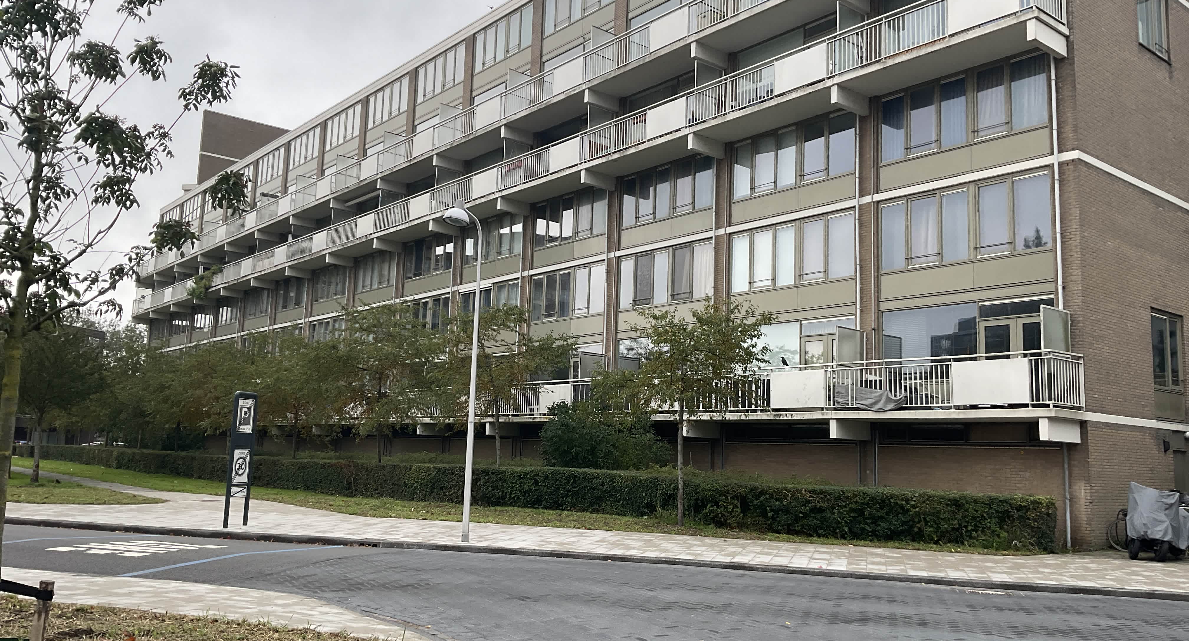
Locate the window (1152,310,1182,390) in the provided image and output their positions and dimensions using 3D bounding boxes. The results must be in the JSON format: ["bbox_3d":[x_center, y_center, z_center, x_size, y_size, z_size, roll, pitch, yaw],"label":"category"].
[{"bbox_3d":[13.244,0.714,23.070,1.620,1.760,0.150,9,-10,-38],"label":"window"}]

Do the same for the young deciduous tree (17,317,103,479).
[{"bbox_3d":[-18.384,2.640,33.900,3.100,5.500,3.100,9,-10,-38],"label":"young deciduous tree"}]

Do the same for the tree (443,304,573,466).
[{"bbox_3d":[-2.546,2.491,29.515,3.750,5.900,3.700,3,-8,-5],"label":"tree"}]

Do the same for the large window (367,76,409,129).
[{"bbox_3d":[-10.037,-10.512,48.374,0.150,1.710,4.260,9,-10,-38],"label":"large window"}]

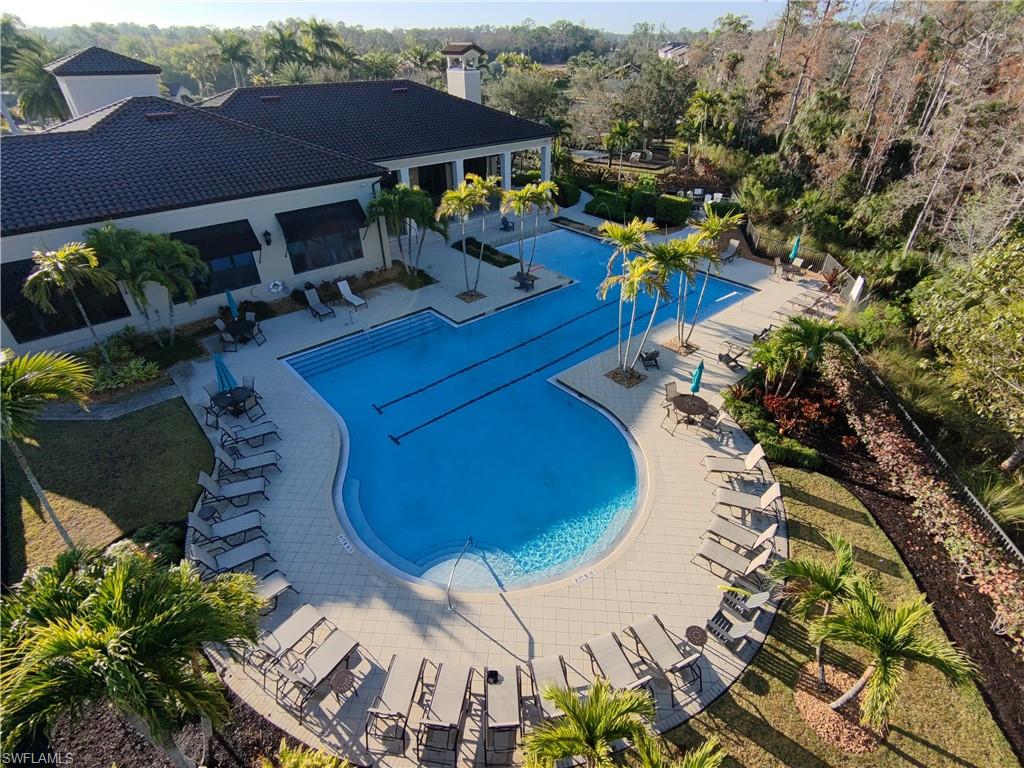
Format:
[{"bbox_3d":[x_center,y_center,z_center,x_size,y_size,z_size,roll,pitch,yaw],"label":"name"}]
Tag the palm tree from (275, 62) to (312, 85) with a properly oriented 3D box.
[{"bbox_3d":[-23.659,-30.717,56.282,4.500,8.900,4.500,1,34,0],"label":"palm tree"}]

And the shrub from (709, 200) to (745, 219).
[{"bbox_3d":[15.836,-12.696,36.709,2.600,1.250,1.100,11,36,16],"label":"shrub"}]

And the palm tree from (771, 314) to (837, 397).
[{"bbox_3d":[10.657,-0.874,18.742,2.500,3.150,2.500,1,34,0],"label":"palm tree"}]

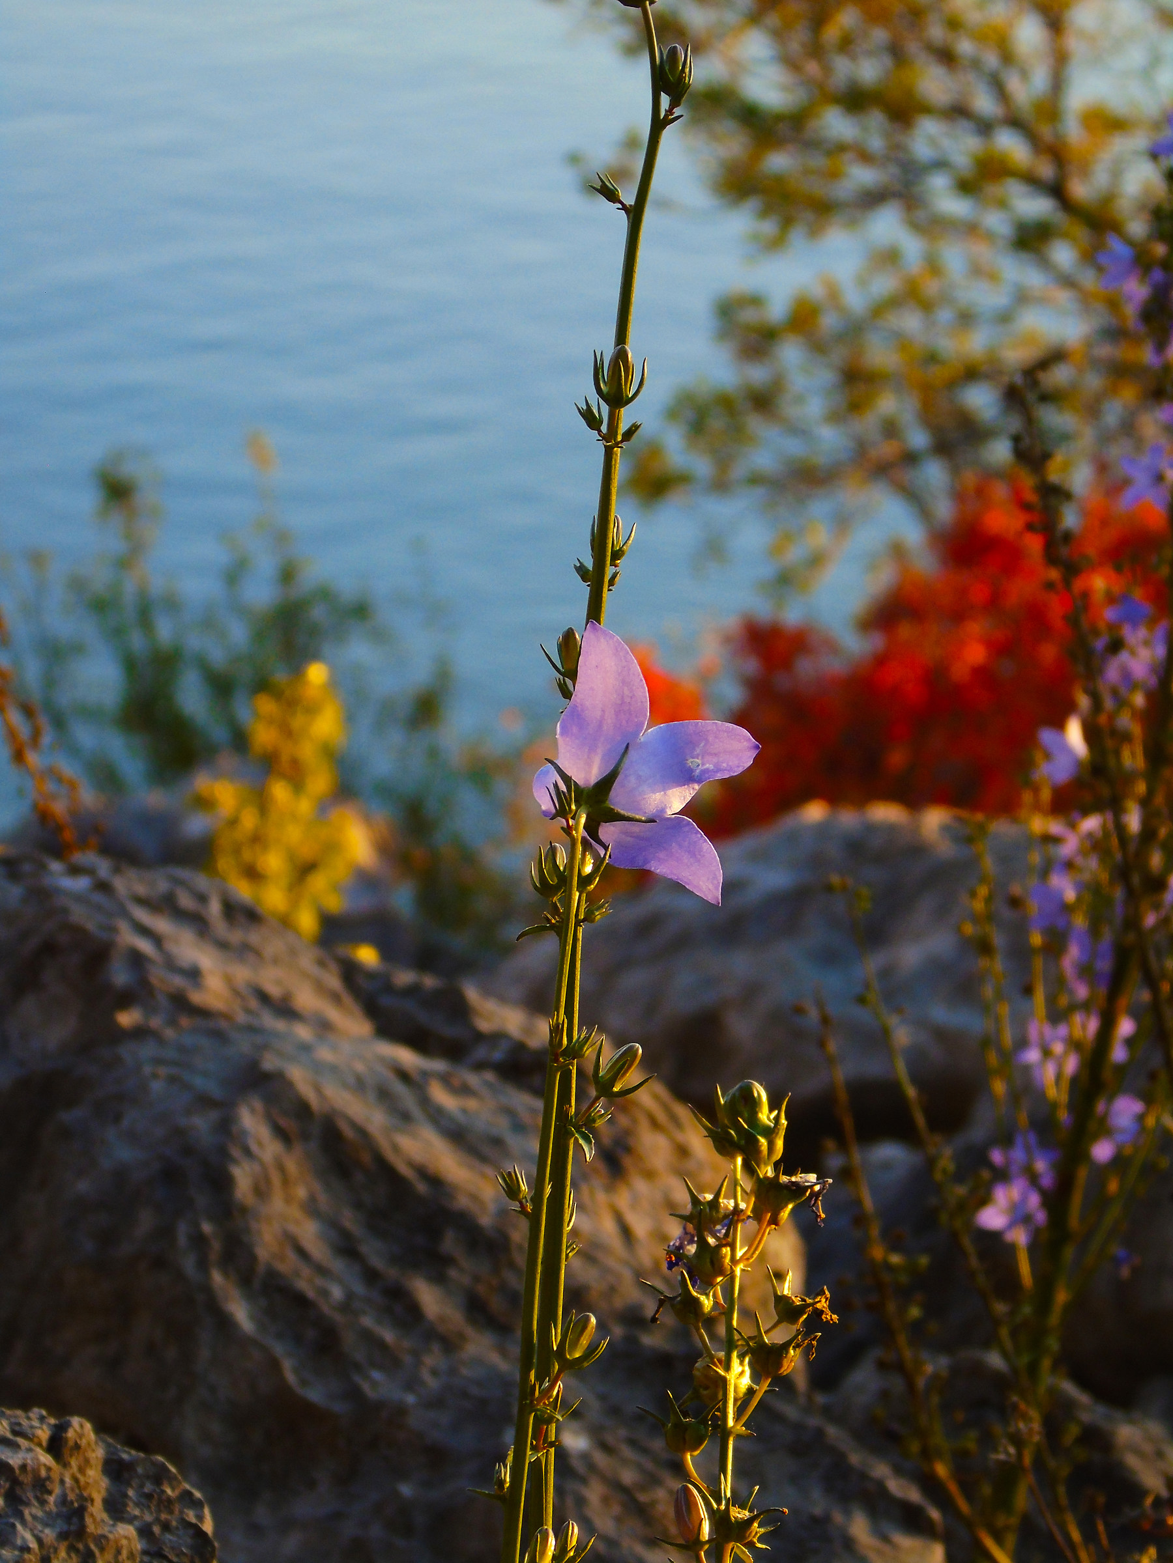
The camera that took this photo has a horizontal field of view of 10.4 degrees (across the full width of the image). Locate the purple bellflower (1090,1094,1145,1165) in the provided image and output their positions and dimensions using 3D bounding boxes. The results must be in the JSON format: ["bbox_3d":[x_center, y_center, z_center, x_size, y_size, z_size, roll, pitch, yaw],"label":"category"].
[{"bbox_3d":[0.191,0.125,2.300,0.020,0.025,0.020,3,11,17],"label":"purple bellflower"}]

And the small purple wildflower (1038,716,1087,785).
[{"bbox_3d":[0.171,-0.011,2.300,0.019,0.025,0.018,-11,15,-43],"label":"small purple wildflower"}]

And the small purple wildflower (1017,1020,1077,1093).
[{"bbox_3d":[0.166,0.099,2.300,0.021,0.027,0.019,2,11,11],"label":"small purple wildflower"}]

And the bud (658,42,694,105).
[{"bbox_3d":[0.015,-0.116,1.050,0.006,0.010,0.006,4,6,0],"label":"bud"}]

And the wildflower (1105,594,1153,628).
[{"bbox_3d":[0.194,-0.061,2.300,0.016,0.013,0.017,7,13,30],"label":"wildflower"}]

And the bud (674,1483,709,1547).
[{"bbox_3d":[0.017,0.120,1.050,0.005,0.010,0.005,-13,6,0],"label":"bud"}]

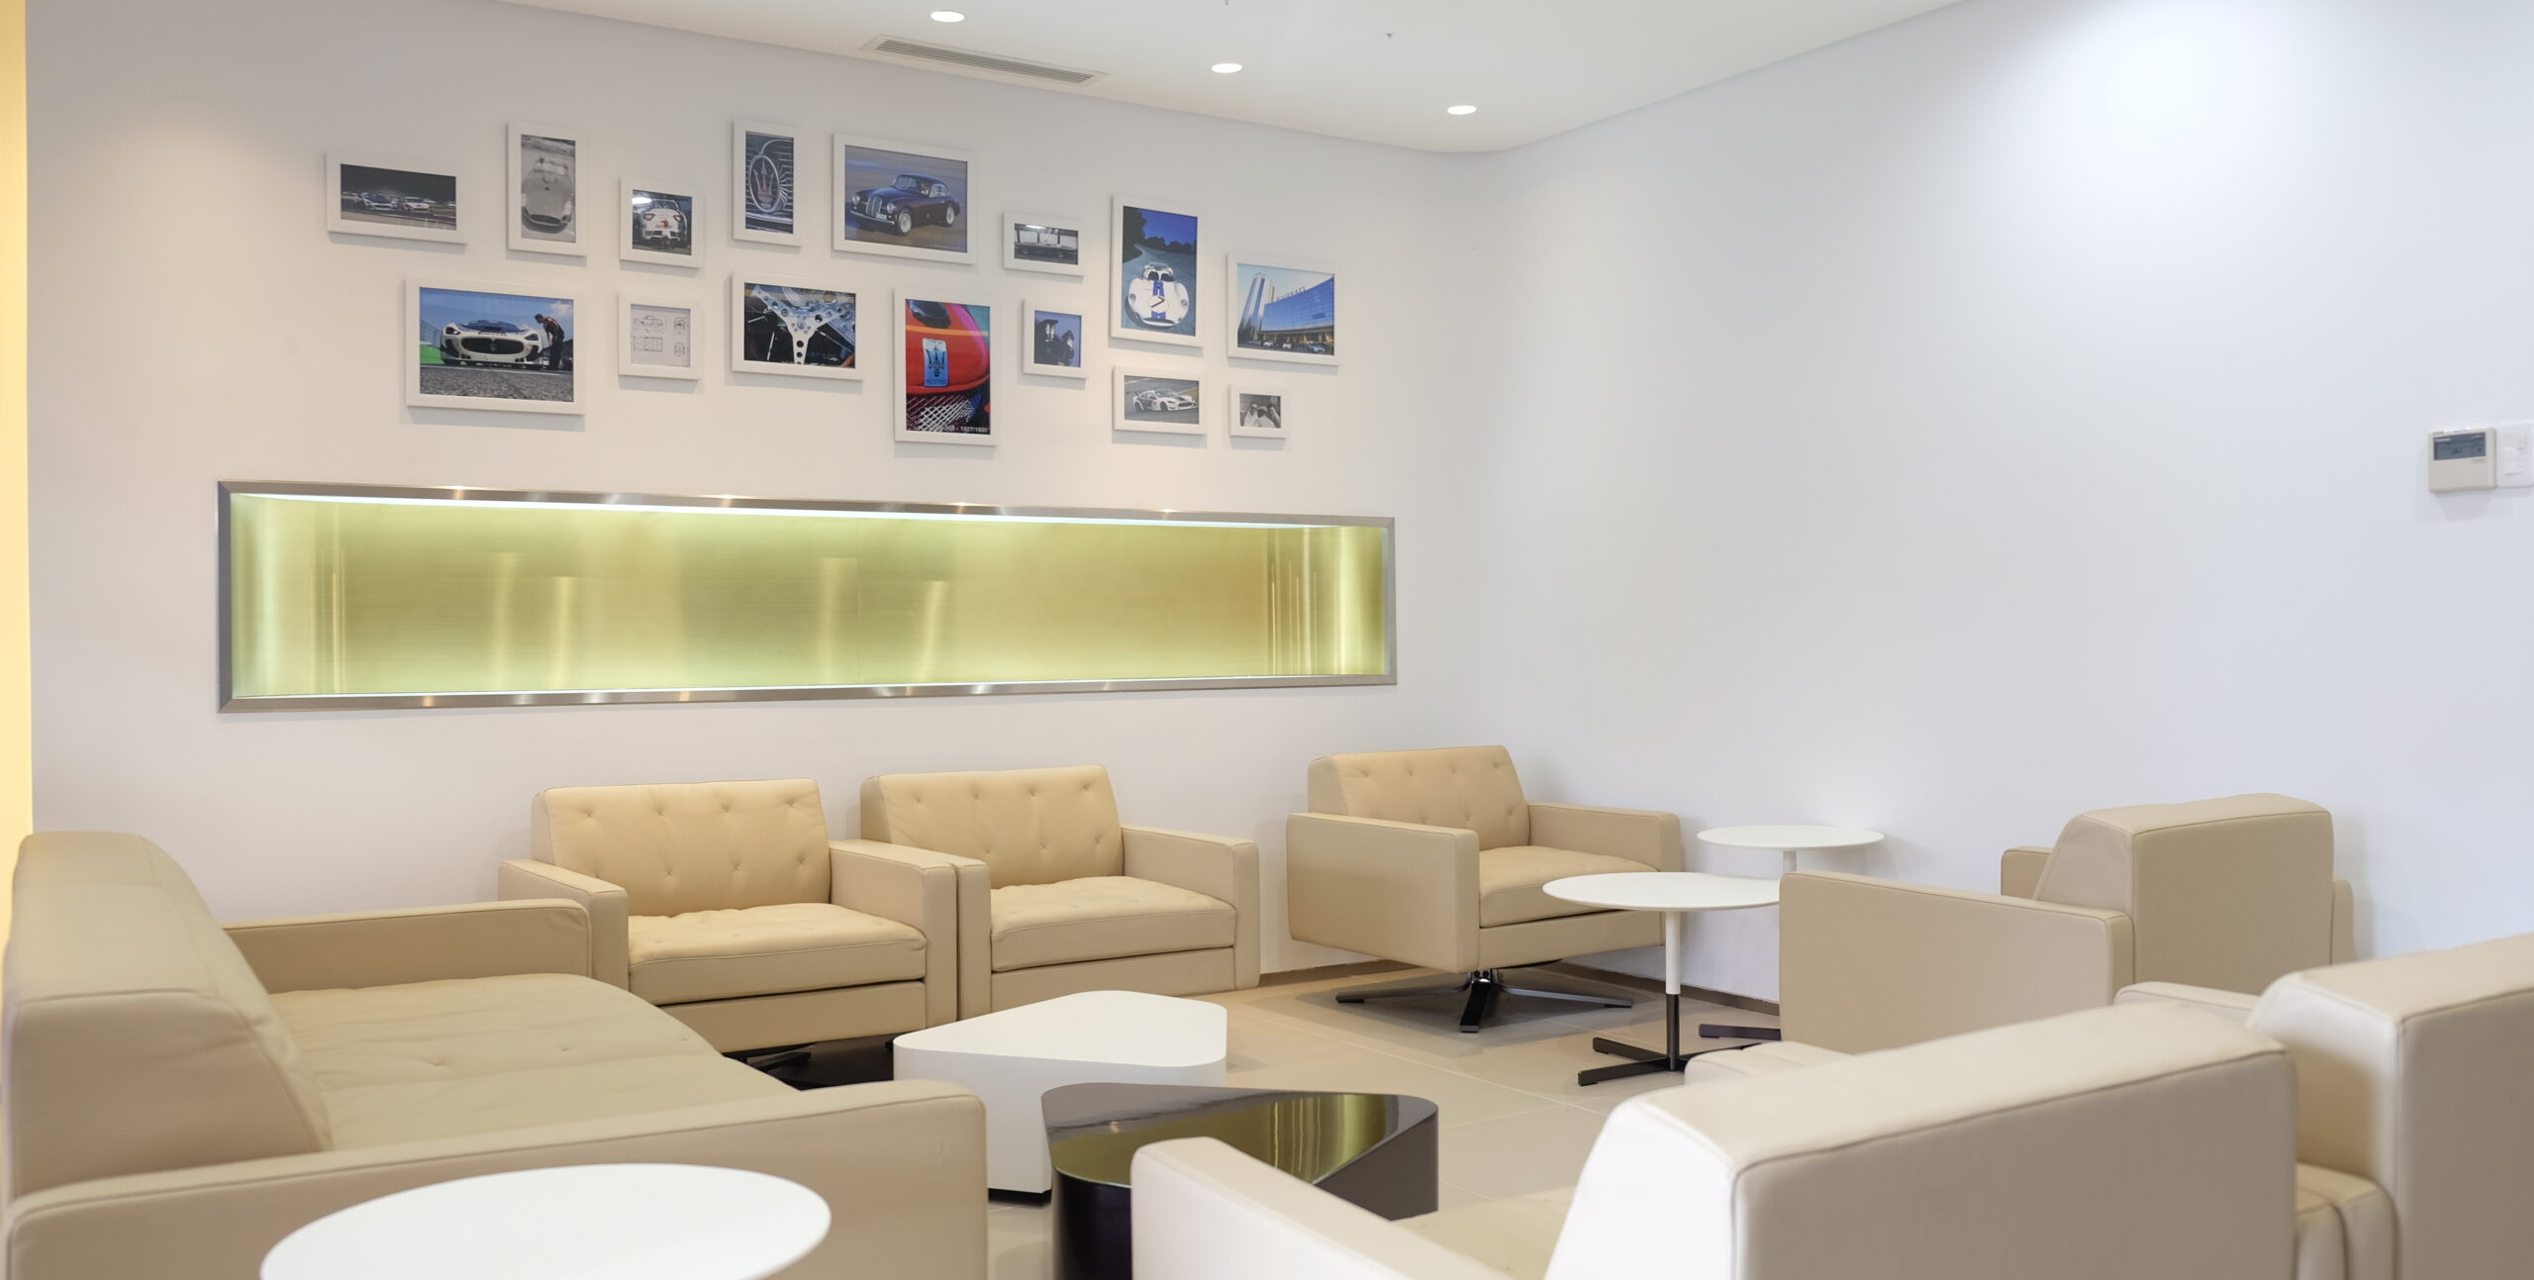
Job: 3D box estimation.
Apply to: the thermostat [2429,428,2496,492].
[{"bbox_3d":[2.530,-0.378,4.016,0.020,0.120,0.120,-1,0,-32],"label":"thermostat"}]

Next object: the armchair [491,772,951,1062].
[{"bbox_3d":[-1.356,0.767,4.762,0.880,0.764,0.806,-1,0,-35],"label":"armchair"}]

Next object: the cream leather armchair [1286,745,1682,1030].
[{"bbox_3d":[0.665,0.744,5.857,0.880,0.764,0.806,-1,0,-34],"label":"cream leather armchair"}]

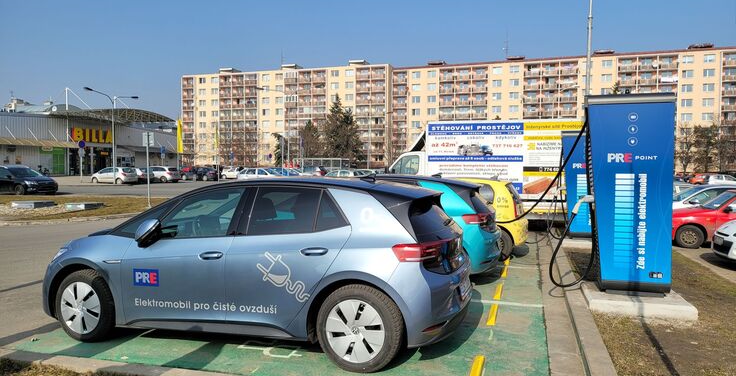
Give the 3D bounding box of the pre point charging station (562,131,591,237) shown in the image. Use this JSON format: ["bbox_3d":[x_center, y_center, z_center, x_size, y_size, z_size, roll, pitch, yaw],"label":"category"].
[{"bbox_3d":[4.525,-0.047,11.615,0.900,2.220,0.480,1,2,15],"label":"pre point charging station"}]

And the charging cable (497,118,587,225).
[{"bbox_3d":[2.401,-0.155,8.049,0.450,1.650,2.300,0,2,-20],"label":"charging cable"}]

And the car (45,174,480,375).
[{"bbox_3d":[-1.177,0.672,5.641,4.260,1.565,1.850,1,2,18],"label":"car"}]

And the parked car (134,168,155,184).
[{"bbox_3d":[-22.541,-1.175,52.800,4.050,1.470,1.720,1,2,14],"label":"parked car"}]

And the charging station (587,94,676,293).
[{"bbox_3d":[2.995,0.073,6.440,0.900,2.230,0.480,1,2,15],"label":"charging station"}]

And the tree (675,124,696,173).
[{"bbox_3d":[51.691,-5.942,90.000,3.700,9.000,3.700,1,2,30],"label":"tree"}]

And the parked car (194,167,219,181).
[{"bbox_3d":[-17.963,-1.530,60.000,4.000,1.470,1.740,1,2,15],"label":"parked car"}]

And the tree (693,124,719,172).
[{"bbox_3d":[53.116,-5.744,87.000,4.400,8.400,4.400,1,2,17],"label":"tree"}]

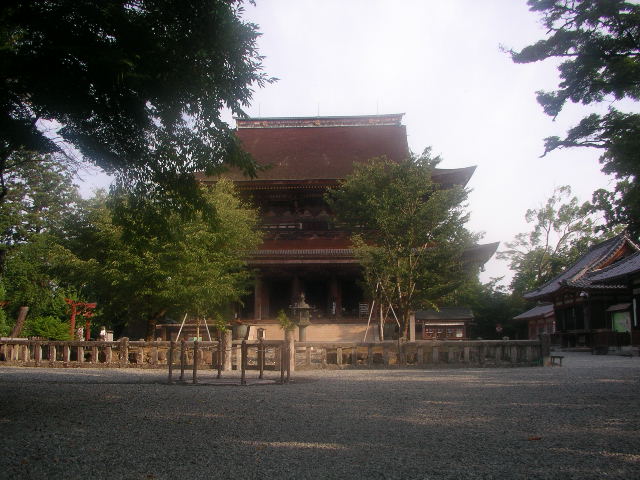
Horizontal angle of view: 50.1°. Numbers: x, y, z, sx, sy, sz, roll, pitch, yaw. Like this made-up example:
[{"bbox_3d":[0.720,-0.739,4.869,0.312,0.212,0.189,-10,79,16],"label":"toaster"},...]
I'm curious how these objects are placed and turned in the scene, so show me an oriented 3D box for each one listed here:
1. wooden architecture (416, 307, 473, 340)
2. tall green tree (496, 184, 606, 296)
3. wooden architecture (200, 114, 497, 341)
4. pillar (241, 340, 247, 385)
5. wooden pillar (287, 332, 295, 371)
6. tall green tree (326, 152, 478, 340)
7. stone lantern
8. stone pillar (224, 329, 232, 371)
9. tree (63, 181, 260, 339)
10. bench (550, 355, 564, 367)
[{"bbox_3d":[10.830,7.661,59.511,5.200,3.737,3.600,0,-8,3],"label":"wooden architecture"},{"bbox_3d":[22.522,2.529,66.268,10.500,16.136,9.500,0,-8,3],"label":"tall green tree"},{"bbox_3d":[0.314,-1.524,85.999,36.500,29.511,35.000,0,-8,3],"label":"wooden architecture"},{"bbox_3d":[-2.402,3.853,21.476,0.180,1.381,0.180,0,-8,3],"label":"pillar"},{"bbox_3d":[-1.235,4.689,28.629,0.330,1.662,0.330,0,-8,3],"label":"wooden pillar"},{"bbox_3d":[4.613,0.720,38.255,8.500,11.533,8.000,0,-8,3],"label":"tall green tree"},{"bbox_3d":[-1.236,5.323,45.700,1.400,3.628,1.400,0,-8,3],"label":"stone lantern"},{"bbox_3d":[-3.869,4.698,28.930,0.340,1.726,0.340,0,-8,3],"label":"stone pillar"},{"bbox_3d":[-9.005,1.529,38.144,10.500,9.901,9.500,0,-8,3],"label":"tree"},{"bbox_3d":[11.244,5.757,32.318,0.650,0.546,0.380,0,-8,3],"label":"bench"}]

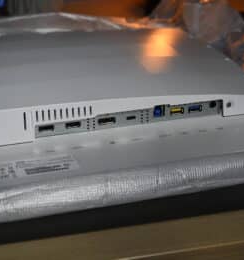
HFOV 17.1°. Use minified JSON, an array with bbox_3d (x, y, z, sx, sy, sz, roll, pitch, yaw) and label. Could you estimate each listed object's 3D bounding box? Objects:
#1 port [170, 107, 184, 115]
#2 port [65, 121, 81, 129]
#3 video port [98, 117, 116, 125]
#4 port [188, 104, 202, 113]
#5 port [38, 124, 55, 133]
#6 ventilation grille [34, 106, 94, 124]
[{"bbox_3d":[0.049,-0.019,0.750,0.013,0.006,0.009,-7,21,-15],"label":"port"},{"bbox_3d":[-0.044,-0.006,0.724,0.015,0.005,0.008,-7,21,-15],"label":"port"},{"bbox_3d":[-0.015,-0.009,0.733,0.017,0.006,0.008,-7,21,-15],"label":"video port"},{"bbox_3d":[0.066,-0.021,0.755,0.013,0.006,0.009,-7,21,-15],"label":"port"},{"bbox_3d":[-0.067,-0.002,0.718,0.015,0.005,0.008,-7,21,-15],"label":"port"},{"bbox_3d":[-0.051,-0.014,0.707,0.051,0.009,0.004,-7,21,-15],"label":"ventilation grille"}]

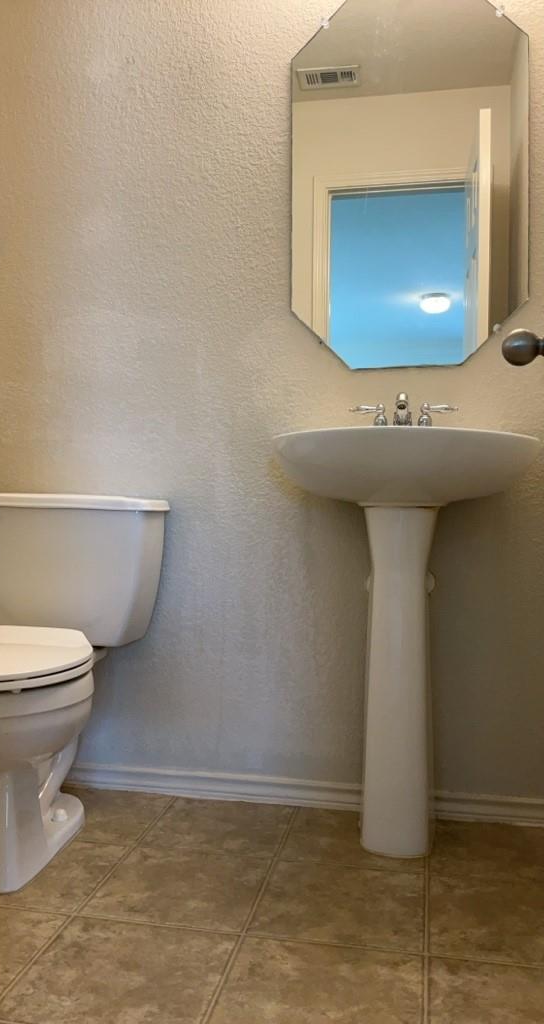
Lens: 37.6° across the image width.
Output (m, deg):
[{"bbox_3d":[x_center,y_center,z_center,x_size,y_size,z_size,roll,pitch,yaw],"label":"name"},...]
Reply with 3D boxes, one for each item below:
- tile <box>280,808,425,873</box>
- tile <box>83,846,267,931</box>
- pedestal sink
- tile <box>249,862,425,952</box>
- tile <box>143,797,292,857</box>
[{"bbox_3d":[0.188,0.728,1.778,0.298,0.010,0.307,1,-1,11],"label":"tile"},{"bbox_3d":[-0.169,0.720,1.532,0.298,0.010,0.298,1,-1,11],"label":"tile"},{"bbox_3d":[0.271,0.277,1.702,0.560,0.894,0.459,1,-1,11],"label":"pedestal sink"},{"bbox_3d":[0.129,0.724,1.475,0.298,0.010,0.298,1,-1,11],"label":"tile"},{"bbox_3d":[-0.111,0.724,1.835,0.298,0.010,0.307,1,-1,11],"label":"tile"}]

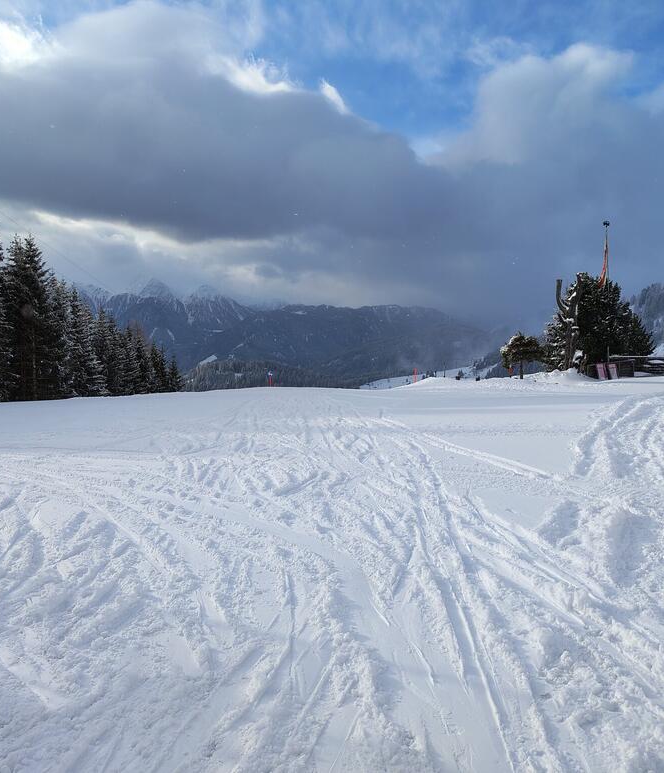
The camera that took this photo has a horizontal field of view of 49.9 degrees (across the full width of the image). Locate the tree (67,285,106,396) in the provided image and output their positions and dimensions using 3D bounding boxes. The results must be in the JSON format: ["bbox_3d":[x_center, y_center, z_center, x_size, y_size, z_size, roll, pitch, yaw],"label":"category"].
[{"bbox_3d":[-22.340,-4.140,65.000,3.600,10.200,3.600,0,2,0],"label":"tree"}]

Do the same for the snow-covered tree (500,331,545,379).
[{"bbox_3d":[11.673,-1.910,44.000,2.700,2.800,2.600,0,2,0],"label":"snow-covered tree"}]

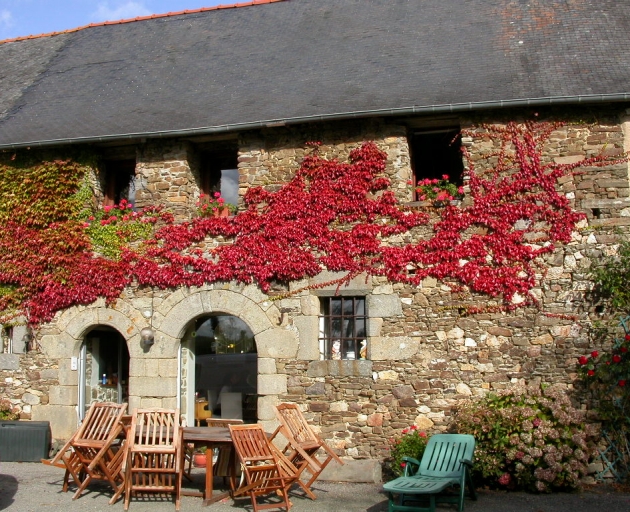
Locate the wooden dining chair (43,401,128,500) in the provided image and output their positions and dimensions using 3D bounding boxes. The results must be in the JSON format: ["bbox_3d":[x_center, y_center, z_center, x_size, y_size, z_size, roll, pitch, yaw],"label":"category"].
[{"bbox_3d":[-2.600,2.266,8.755,0.580,1.070,0.680,-6,-10,38],"label":"wooden dining chair"}]

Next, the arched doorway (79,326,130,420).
[{"bbox_3d":[-3.373,2.178,12.109,0.959,2.077,0.260,-2,-8,15],"label":"arched doorway"}]

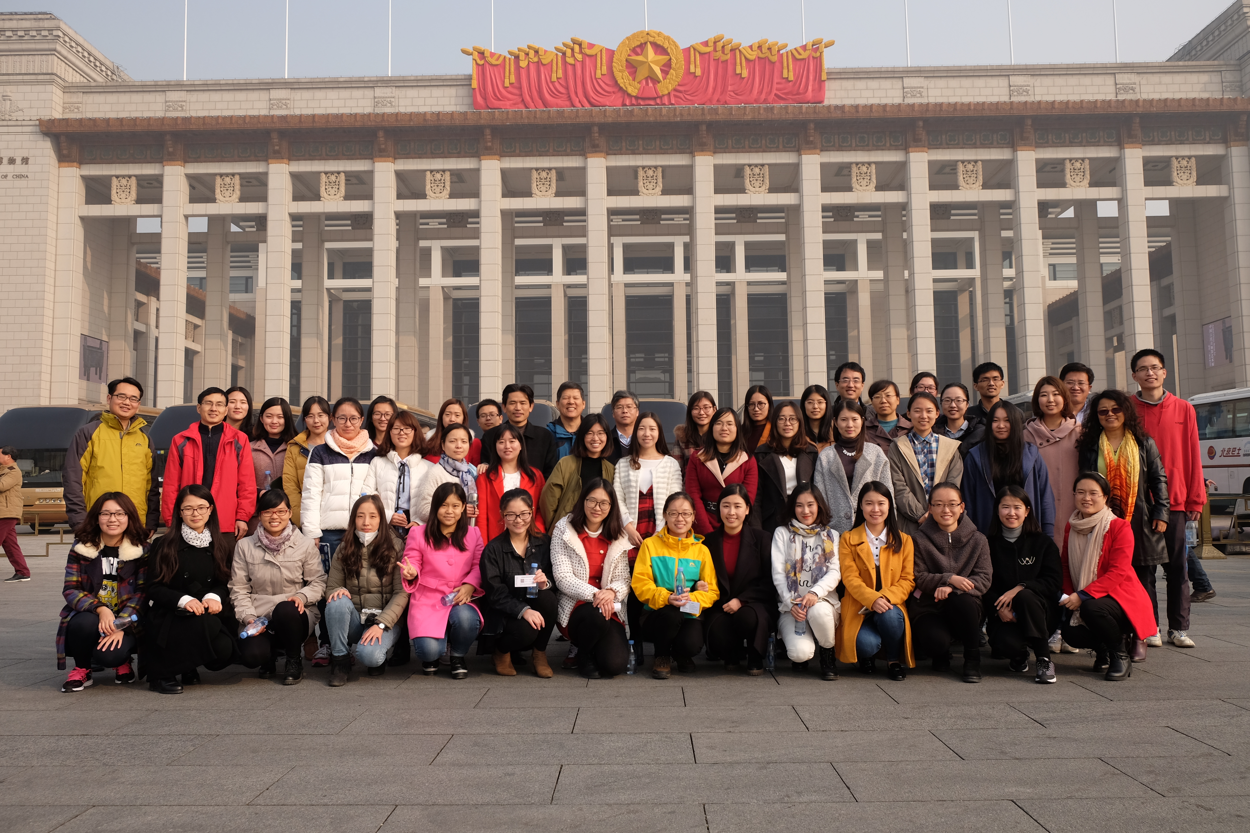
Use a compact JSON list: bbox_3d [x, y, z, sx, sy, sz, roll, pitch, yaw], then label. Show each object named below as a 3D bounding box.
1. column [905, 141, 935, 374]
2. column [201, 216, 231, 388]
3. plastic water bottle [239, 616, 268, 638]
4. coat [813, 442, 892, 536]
[{"bbox_3d":[22.216,-7.206,75.345,1.520,26.000,1.520,-1,-5,1],"label":"column"},{"bbox_3d":[-33.997,-5.340,83.870,1.520,25.300,1.520,-1,-5,1],"label":"column"},{"bbox_3d":[-1.849,1.058,5.020,0.063,0.063,0.180,-2,13,15],"label":"plastic water bottle"},{"bbox_3d":[1.415,0.515,6.250,0.500,0.720,0.340,-2,-4,12],"label":"coat"}]

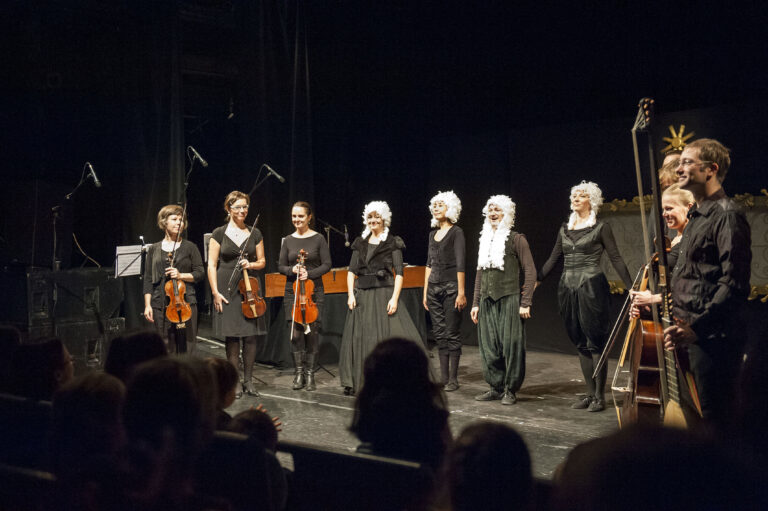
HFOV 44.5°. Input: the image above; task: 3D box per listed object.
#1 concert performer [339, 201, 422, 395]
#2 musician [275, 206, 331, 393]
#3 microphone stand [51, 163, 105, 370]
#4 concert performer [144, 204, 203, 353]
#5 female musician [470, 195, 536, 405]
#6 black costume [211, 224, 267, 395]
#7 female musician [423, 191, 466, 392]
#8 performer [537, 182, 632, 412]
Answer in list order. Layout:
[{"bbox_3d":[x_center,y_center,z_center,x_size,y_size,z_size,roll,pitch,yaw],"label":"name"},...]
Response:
[{"bbox_3d":[-0.013,0.358,8.050,0.740,1.660,0.620,0,1,20],"label":"concert performer"},{"bbox_3d":[-0.702,0.351,8.280,0.470,1.674,0.360,0,1,3],"label":"musician"},{"bbox_3d":[-2.941,0.149,9.000,0.550,2.083,0.500,0,1,20],"label":"microphone stand"},{"bbox_3d":[-1.762,0.389,7.850,0.500,1.615,0.380,0,1,-8],"label":"concert performer"},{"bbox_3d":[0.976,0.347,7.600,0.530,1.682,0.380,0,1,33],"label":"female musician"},{"bbox_3d":[-1.221,0.461,7.870,0.450,1.426,0.300,0,1,-12],"label":"black costume"},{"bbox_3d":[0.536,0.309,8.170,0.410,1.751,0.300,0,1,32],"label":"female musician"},{"bbox_3d":[1.572,0.307,7.280,0.730,1.763,0.360,0,1,30],"label":"performer"}]

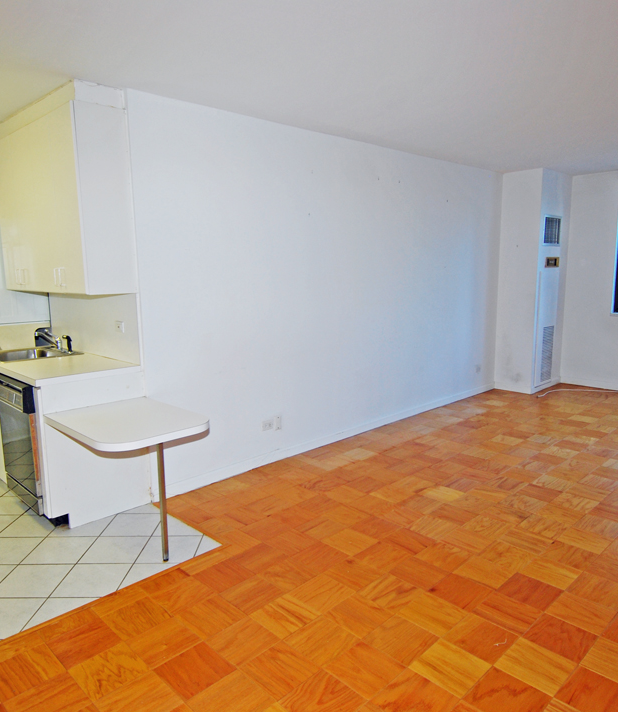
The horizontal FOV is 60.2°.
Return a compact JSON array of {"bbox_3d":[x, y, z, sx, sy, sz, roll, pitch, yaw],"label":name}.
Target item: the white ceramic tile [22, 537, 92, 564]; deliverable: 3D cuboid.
[{"bbox_3d":[-1.406,1.097,3.006,0.300,0.010,0.300,0,9,0],"label":"white ceramic tile"}]

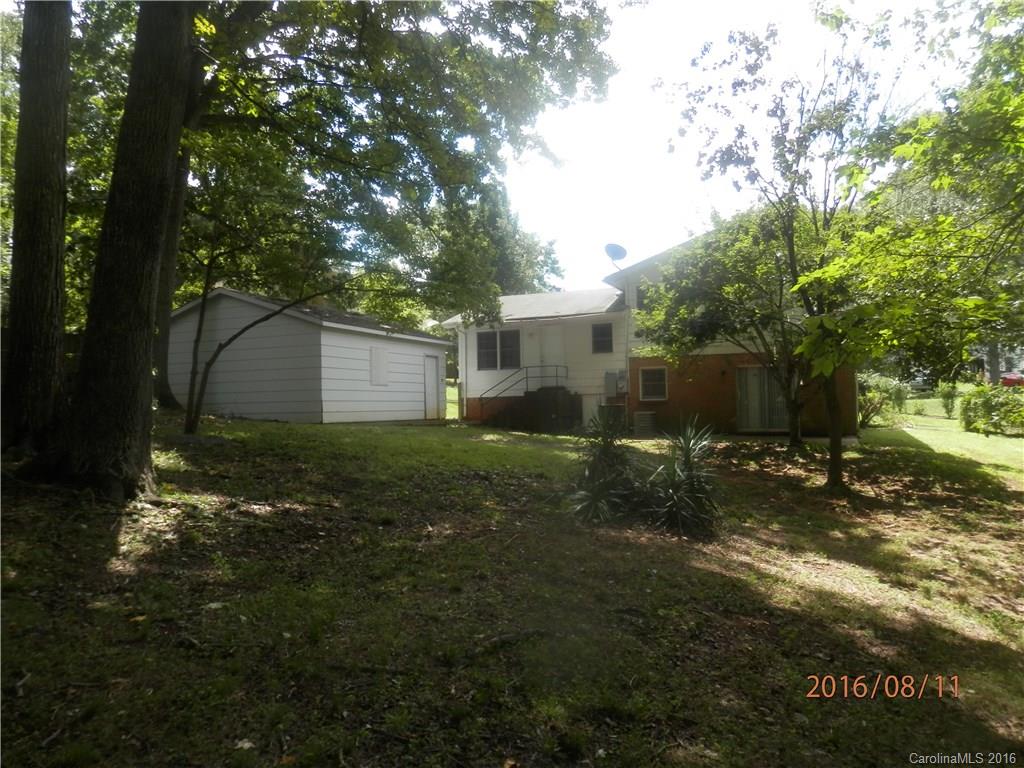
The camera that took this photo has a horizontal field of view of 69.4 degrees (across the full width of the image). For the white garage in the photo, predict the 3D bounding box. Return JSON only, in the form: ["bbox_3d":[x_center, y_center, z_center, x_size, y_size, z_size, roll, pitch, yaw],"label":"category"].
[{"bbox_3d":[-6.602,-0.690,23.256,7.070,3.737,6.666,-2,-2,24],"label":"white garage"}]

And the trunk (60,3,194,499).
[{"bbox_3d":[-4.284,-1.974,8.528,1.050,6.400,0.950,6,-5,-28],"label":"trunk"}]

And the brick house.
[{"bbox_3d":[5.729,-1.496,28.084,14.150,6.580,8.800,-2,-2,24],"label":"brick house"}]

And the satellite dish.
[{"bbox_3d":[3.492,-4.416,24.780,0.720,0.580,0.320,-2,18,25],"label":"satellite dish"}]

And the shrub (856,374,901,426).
[{"bbox_3d":[12.815,0.545,26.000,1.750,1.900,1.600,-2,-2,26],"label":"shrub"}]

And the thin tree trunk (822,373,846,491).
[{"bbox_3d":[4.677,0.680,10.700,0.240,1.750,0.210,-1,-2,23],"label":"thin tree trunk"}]

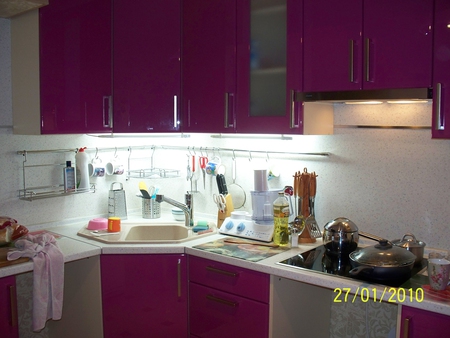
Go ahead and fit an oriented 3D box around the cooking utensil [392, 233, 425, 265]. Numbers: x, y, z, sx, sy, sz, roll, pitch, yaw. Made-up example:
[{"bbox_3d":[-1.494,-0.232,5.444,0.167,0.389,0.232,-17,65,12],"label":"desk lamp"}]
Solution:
[{"bbox_3d":[0.789,0.335,1.996,0.140,0.126,0.140,0,5,0],"label":"cooking utensil"}]

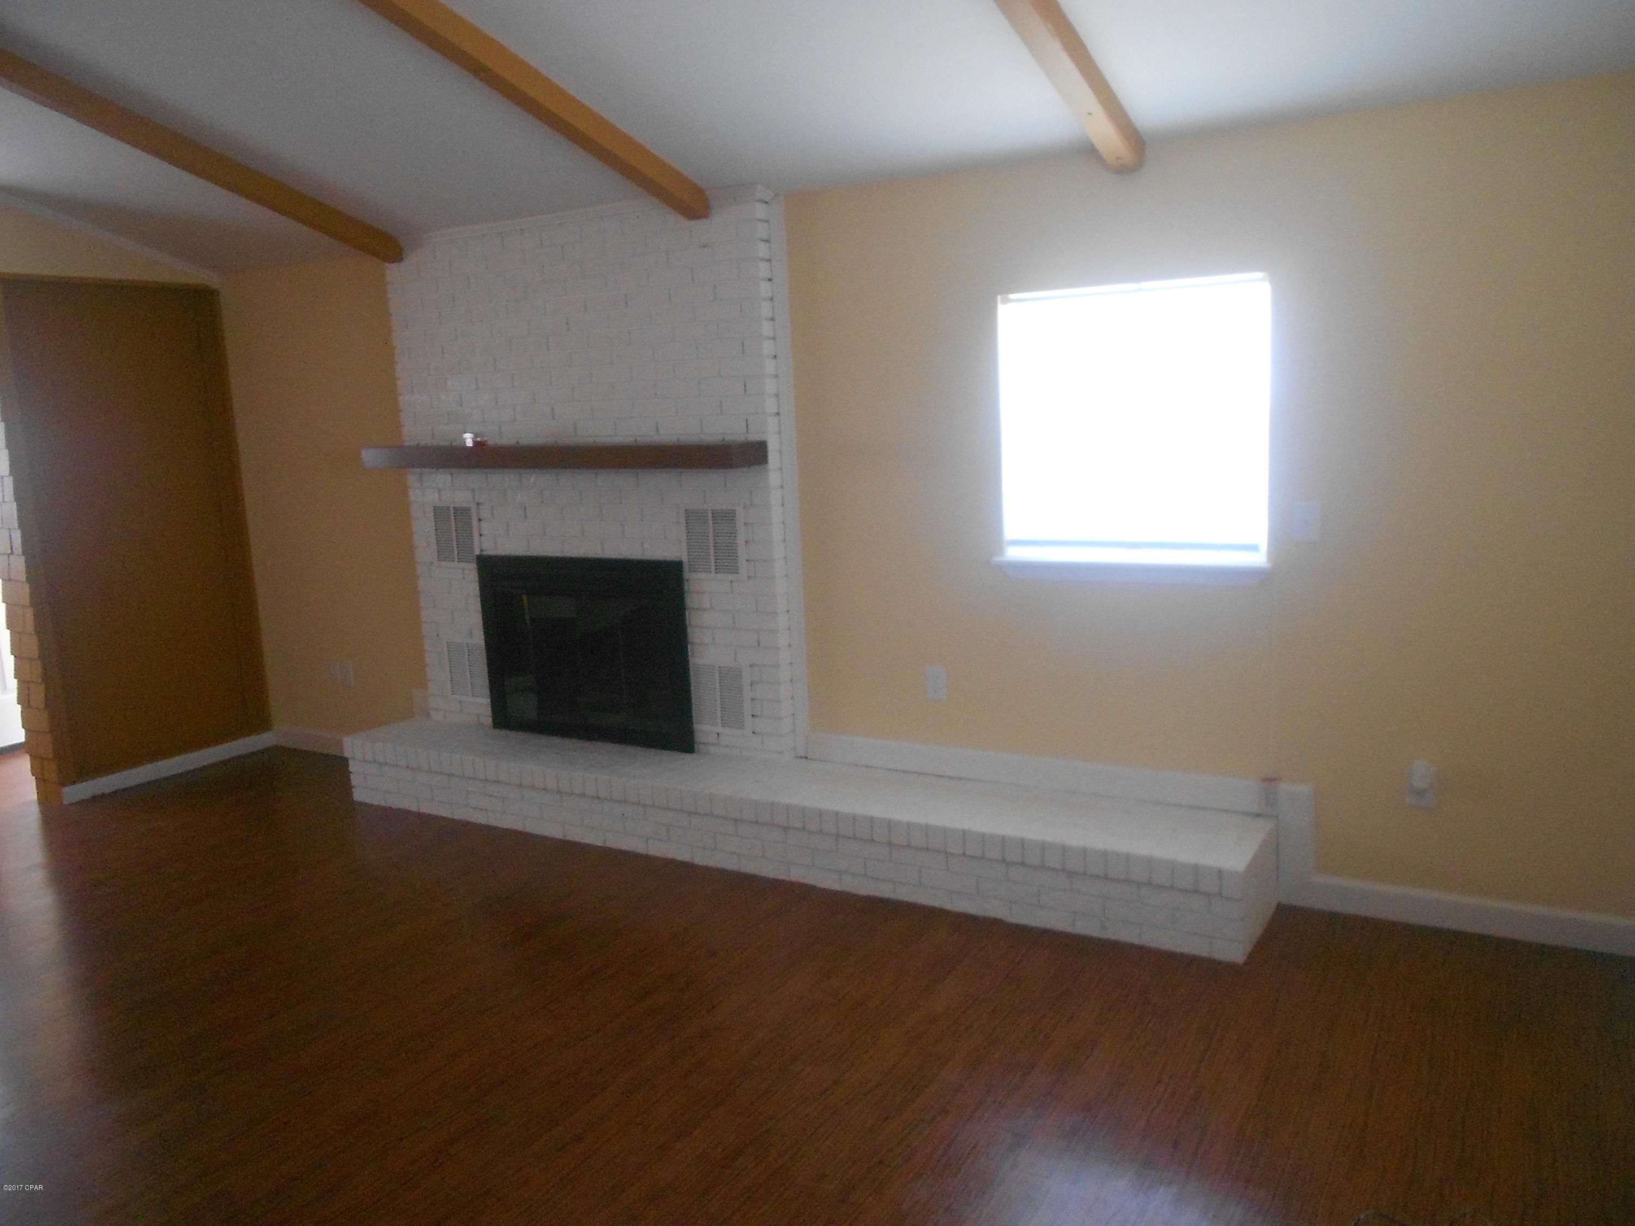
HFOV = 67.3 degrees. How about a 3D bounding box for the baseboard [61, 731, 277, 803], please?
[{"bbox_3d":[-3.145,0.742,6.007,0.016,0.082,1.049,4,11,34],"label":"baseboard"}]

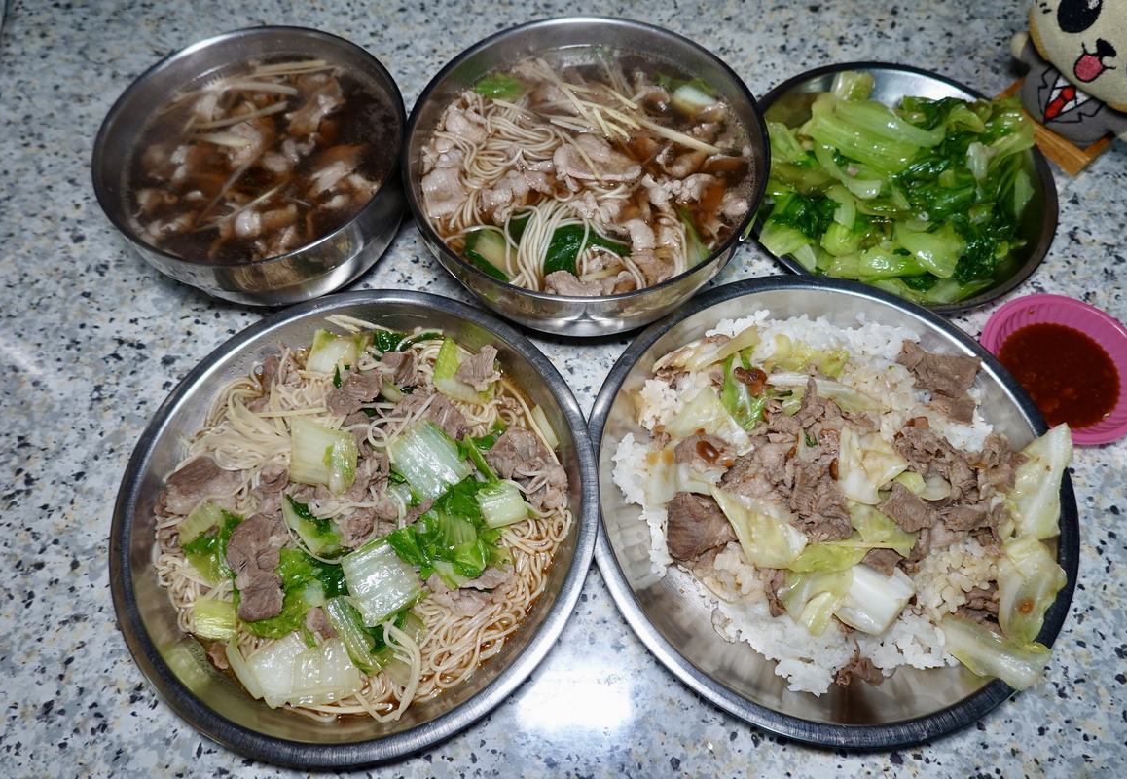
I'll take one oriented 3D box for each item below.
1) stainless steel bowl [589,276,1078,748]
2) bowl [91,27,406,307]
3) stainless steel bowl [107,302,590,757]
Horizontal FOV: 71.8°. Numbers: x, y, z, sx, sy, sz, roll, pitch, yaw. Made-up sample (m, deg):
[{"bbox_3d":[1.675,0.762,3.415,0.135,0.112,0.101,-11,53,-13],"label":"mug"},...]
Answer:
[{"bbox_3d":[0.120,0.050,0.370,0.217,0.041,0.217,0,65,0],"label":"stainless steel bowl"},{"bbox_3d":[-0.160,-0.115,0.432,0.159,0.070,0.159,0,65,0],"label":"bowl"},{"bbox_3d":[-0.093,0.057,0.370,0.217,0.041,0.217,0,65,0],"label":"stainless steel bowl"}]

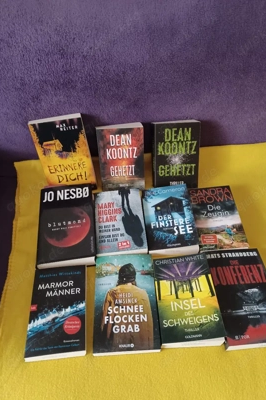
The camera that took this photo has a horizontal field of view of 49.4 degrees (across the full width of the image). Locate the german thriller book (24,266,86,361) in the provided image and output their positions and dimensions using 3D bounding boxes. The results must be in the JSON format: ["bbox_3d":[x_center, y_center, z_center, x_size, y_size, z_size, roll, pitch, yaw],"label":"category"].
[{"bbox_3d":[-0.157,0.232,0.617,0.115,0.021,0.185,-4,49,-4],"label":"german thriller book"}]

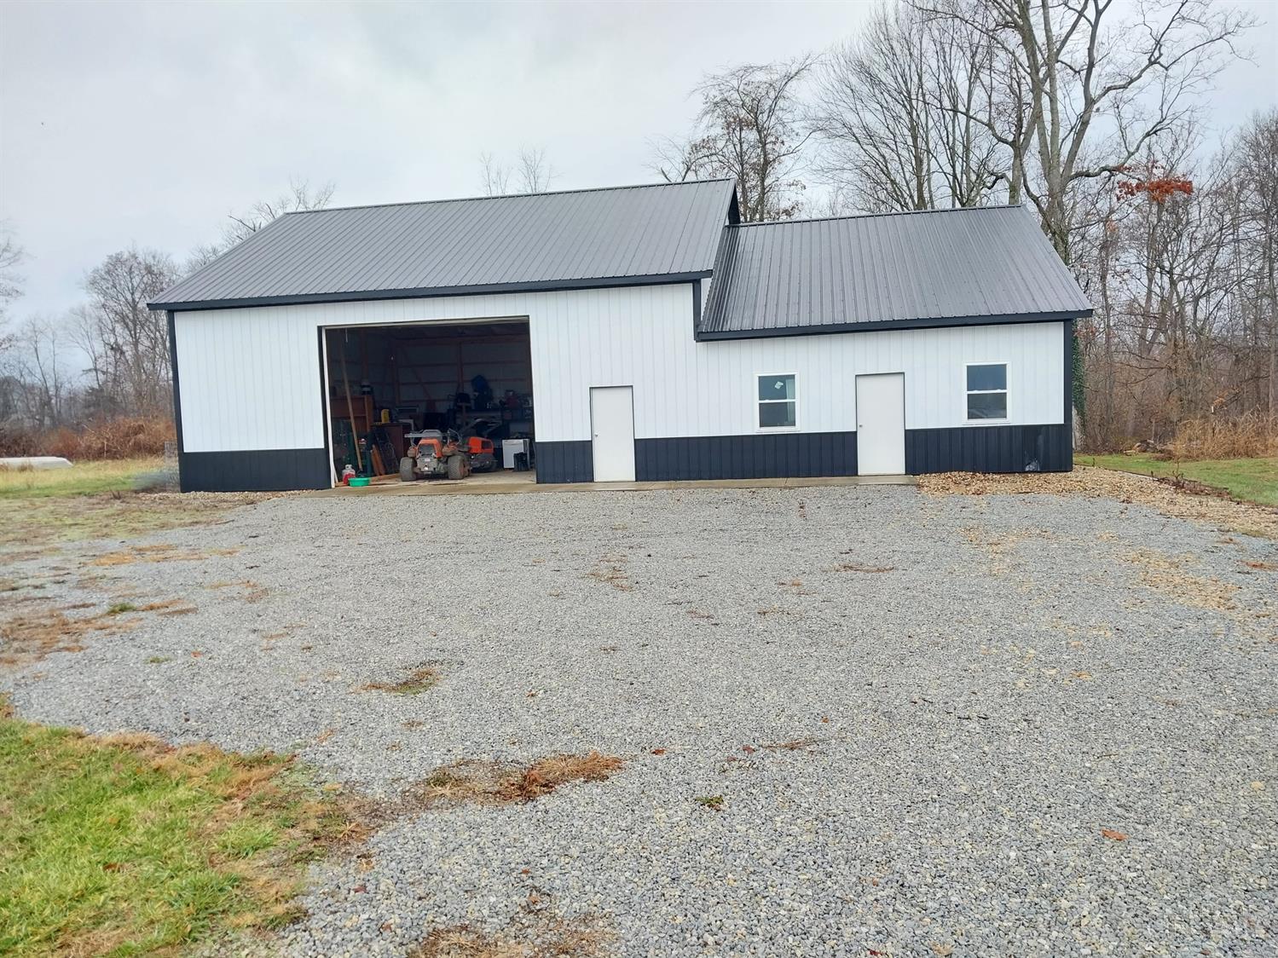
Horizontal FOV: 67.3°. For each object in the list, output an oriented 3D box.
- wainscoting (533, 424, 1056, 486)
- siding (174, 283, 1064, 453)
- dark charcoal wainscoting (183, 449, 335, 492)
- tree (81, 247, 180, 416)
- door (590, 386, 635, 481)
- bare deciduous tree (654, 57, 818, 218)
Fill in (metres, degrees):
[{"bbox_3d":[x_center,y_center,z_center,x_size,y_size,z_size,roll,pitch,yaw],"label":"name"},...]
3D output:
[{"bbox_3d":[3.118,-0.483,19.798,10.823,0.907,0.080,-1,4,10],"label":"wainscoting"},{"bbox_3d":[-1.142,-2.428,20.423,19.145,3.201,0.120,-1,4,10],"label":"siding"},{"bbox_3d":[-8.791,-0.189,21.962,3.647,0.907,0.080,-1,4,10],"label":"dark charcoal wainscoting"},{"bbox_3d":[-29.422,-7.569,56.453,5.767,11.987,5.767,-1,4,10],"label":"tree"},{"bbox_3d":[-0.538,-0.964,20.415,0.945,2.031,0.080,-1,4,10],"label":"door"},{"bbox_3d":[4.385,-9.686,40.604,6.699,16.006,6.699,-1,4,10],"label":"bare deciduous tree"}]

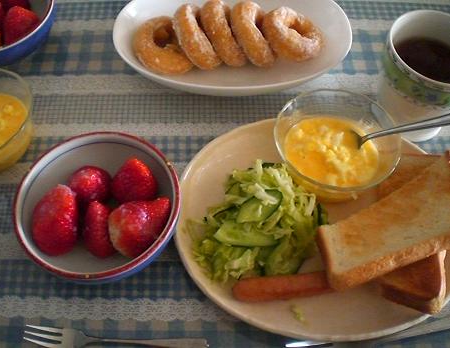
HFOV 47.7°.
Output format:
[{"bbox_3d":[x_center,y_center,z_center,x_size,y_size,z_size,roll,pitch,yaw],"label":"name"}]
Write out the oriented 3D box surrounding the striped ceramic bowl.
[{"bbox_3d":[-0.104,0.035,0.441,0.134,0.055,0.134,0,60,0],"label":"striped ceramic bowl"}]

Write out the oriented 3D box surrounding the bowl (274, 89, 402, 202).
[{"bbox_3d":[0.097,-0.018,0.463,0.108,0.055,0.108,0,60,0],"label":"bowl"}]

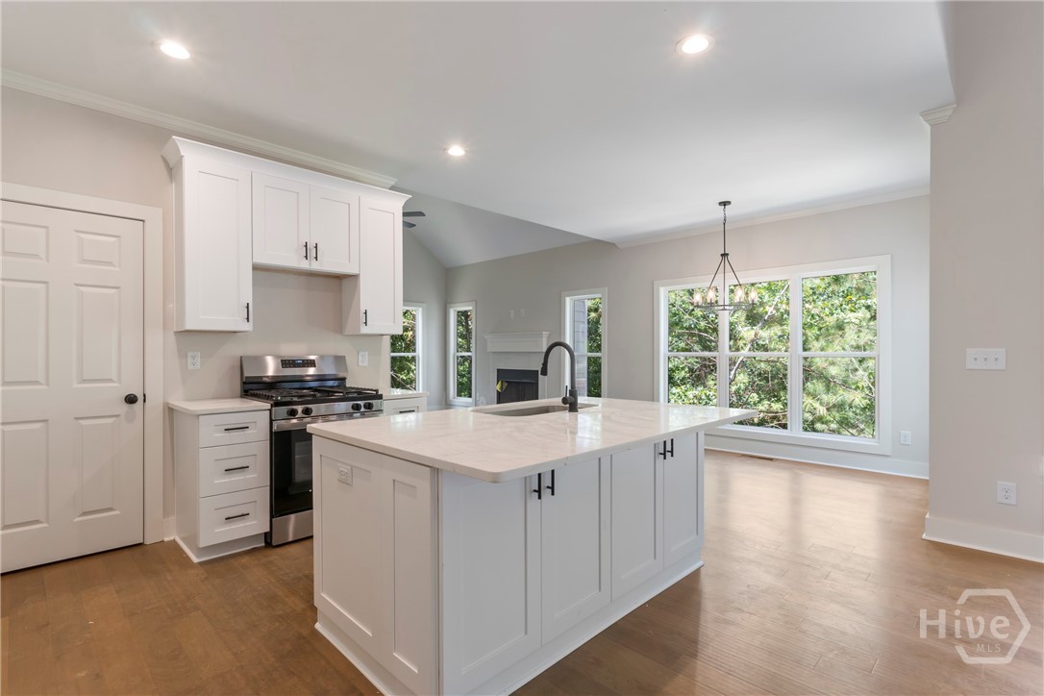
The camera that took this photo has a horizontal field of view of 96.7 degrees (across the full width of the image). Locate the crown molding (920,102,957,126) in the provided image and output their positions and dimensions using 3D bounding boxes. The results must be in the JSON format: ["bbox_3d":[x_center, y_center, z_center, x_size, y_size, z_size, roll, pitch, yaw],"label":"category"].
[{"bbox_3d":[2.712,-1.511,3.025,0.170,0.080,0.060,0,0,45],"label":"crown molding"}]

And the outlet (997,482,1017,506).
[{"bbox_3d":[2.954,0.887,2.825,0.079,0.126,0.008,0,0,45],"label":"outlet"}]

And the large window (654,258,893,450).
[{"bbox_3d":[2.790,0.078,5.560,2.580,2.020,0.110,0,0,44],"label":"large window"}]

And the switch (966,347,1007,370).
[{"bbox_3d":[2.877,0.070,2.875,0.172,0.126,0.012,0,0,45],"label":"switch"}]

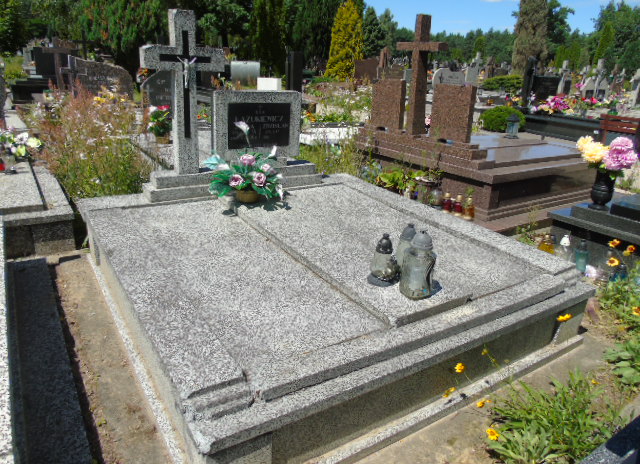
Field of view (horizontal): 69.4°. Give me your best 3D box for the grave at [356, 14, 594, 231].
[{"bbox_3d":[1.850,-1.361,5.091,2.200,1.770,2.000,-12,26,-35],"label":"grave"}]

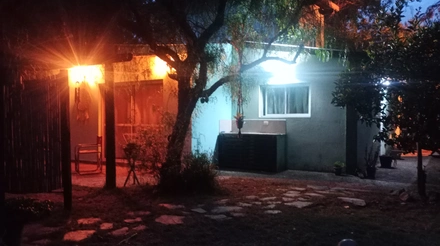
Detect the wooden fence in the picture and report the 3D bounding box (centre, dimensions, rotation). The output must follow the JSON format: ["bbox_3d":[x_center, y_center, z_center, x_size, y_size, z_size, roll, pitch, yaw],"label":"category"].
[{"bbox_3d":[-3.363,0.186,6.400,1.090,2.110,0.080,-1,2,-3],"label":"wooden fence"}]

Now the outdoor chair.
[{"bbox_3d":[-3.129,0.738,8.500,0.540,0.890,0.540,-1,2,-28],"label":"outdoor chair"}]

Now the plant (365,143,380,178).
[{"bbox_3d":[3.203,0.805,7.500,0.340,0.700,0.340,0,2,29],"label":"plant"}]

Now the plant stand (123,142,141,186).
[{"bbox_3d":[-1.728,0.789,6.950,0.310,0.830,0.310,0,2,0],"label":"plant stand"}]

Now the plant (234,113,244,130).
[{"bbox_3d":[0.373,-0.028,6.700,0.190,0.340,0.190,0,2,0],"label":"plant"}]

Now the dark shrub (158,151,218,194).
[{"bbox_3d":[-0.575,0.851,6.500,1.030,0.720,0.850,0,2,0],"label":"dark shrub"}]

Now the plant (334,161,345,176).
[{"bbox_3d":[2.647,0.985,7.850,0.250,0.330,0.250,0,2,29],"label":"plant"}]

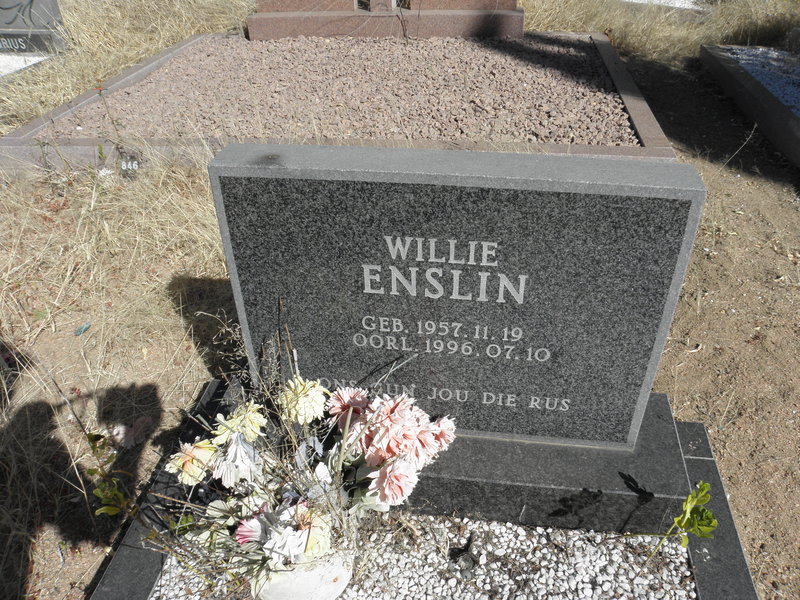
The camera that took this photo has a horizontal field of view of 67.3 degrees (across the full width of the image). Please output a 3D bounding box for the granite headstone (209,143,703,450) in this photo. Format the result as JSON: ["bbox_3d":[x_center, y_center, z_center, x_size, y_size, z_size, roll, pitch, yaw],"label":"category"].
[{"bbox_3d":[0.065,0.009,0.909,0.625,0.452,0.082,4,34,7],"label":"granite headstone"}]

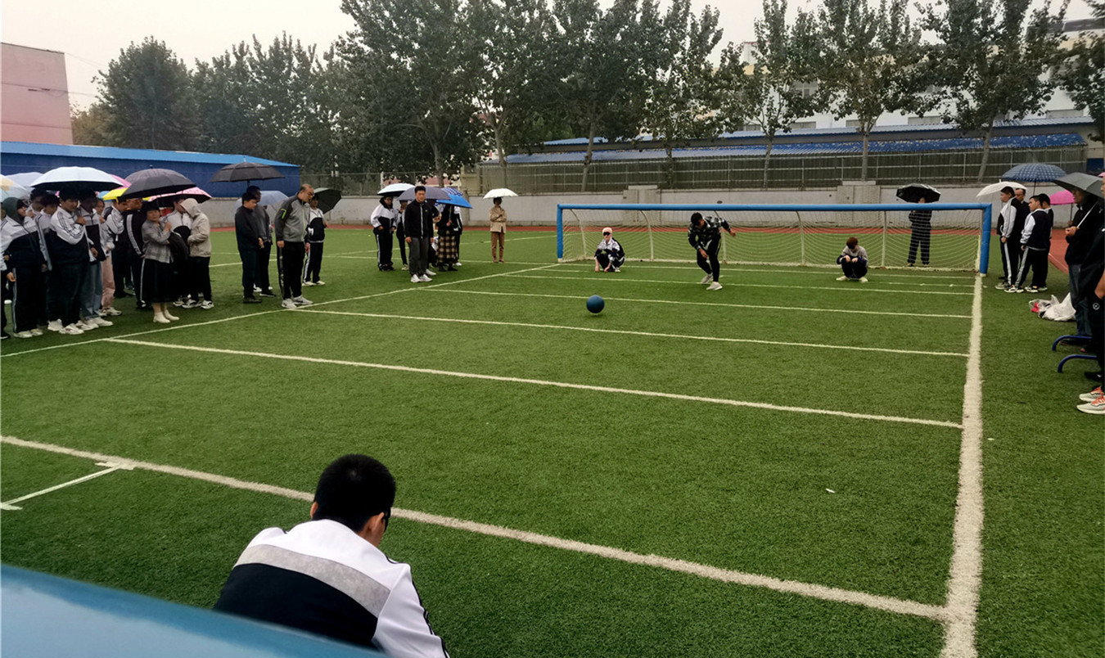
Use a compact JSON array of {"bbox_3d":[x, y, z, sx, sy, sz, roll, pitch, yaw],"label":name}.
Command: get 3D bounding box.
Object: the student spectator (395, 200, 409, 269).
[{"bbox_3d":[-3.376,-2.183,19.395,0.470,1.610,0.360,-7,11,-37],"label":"student spectator"}]

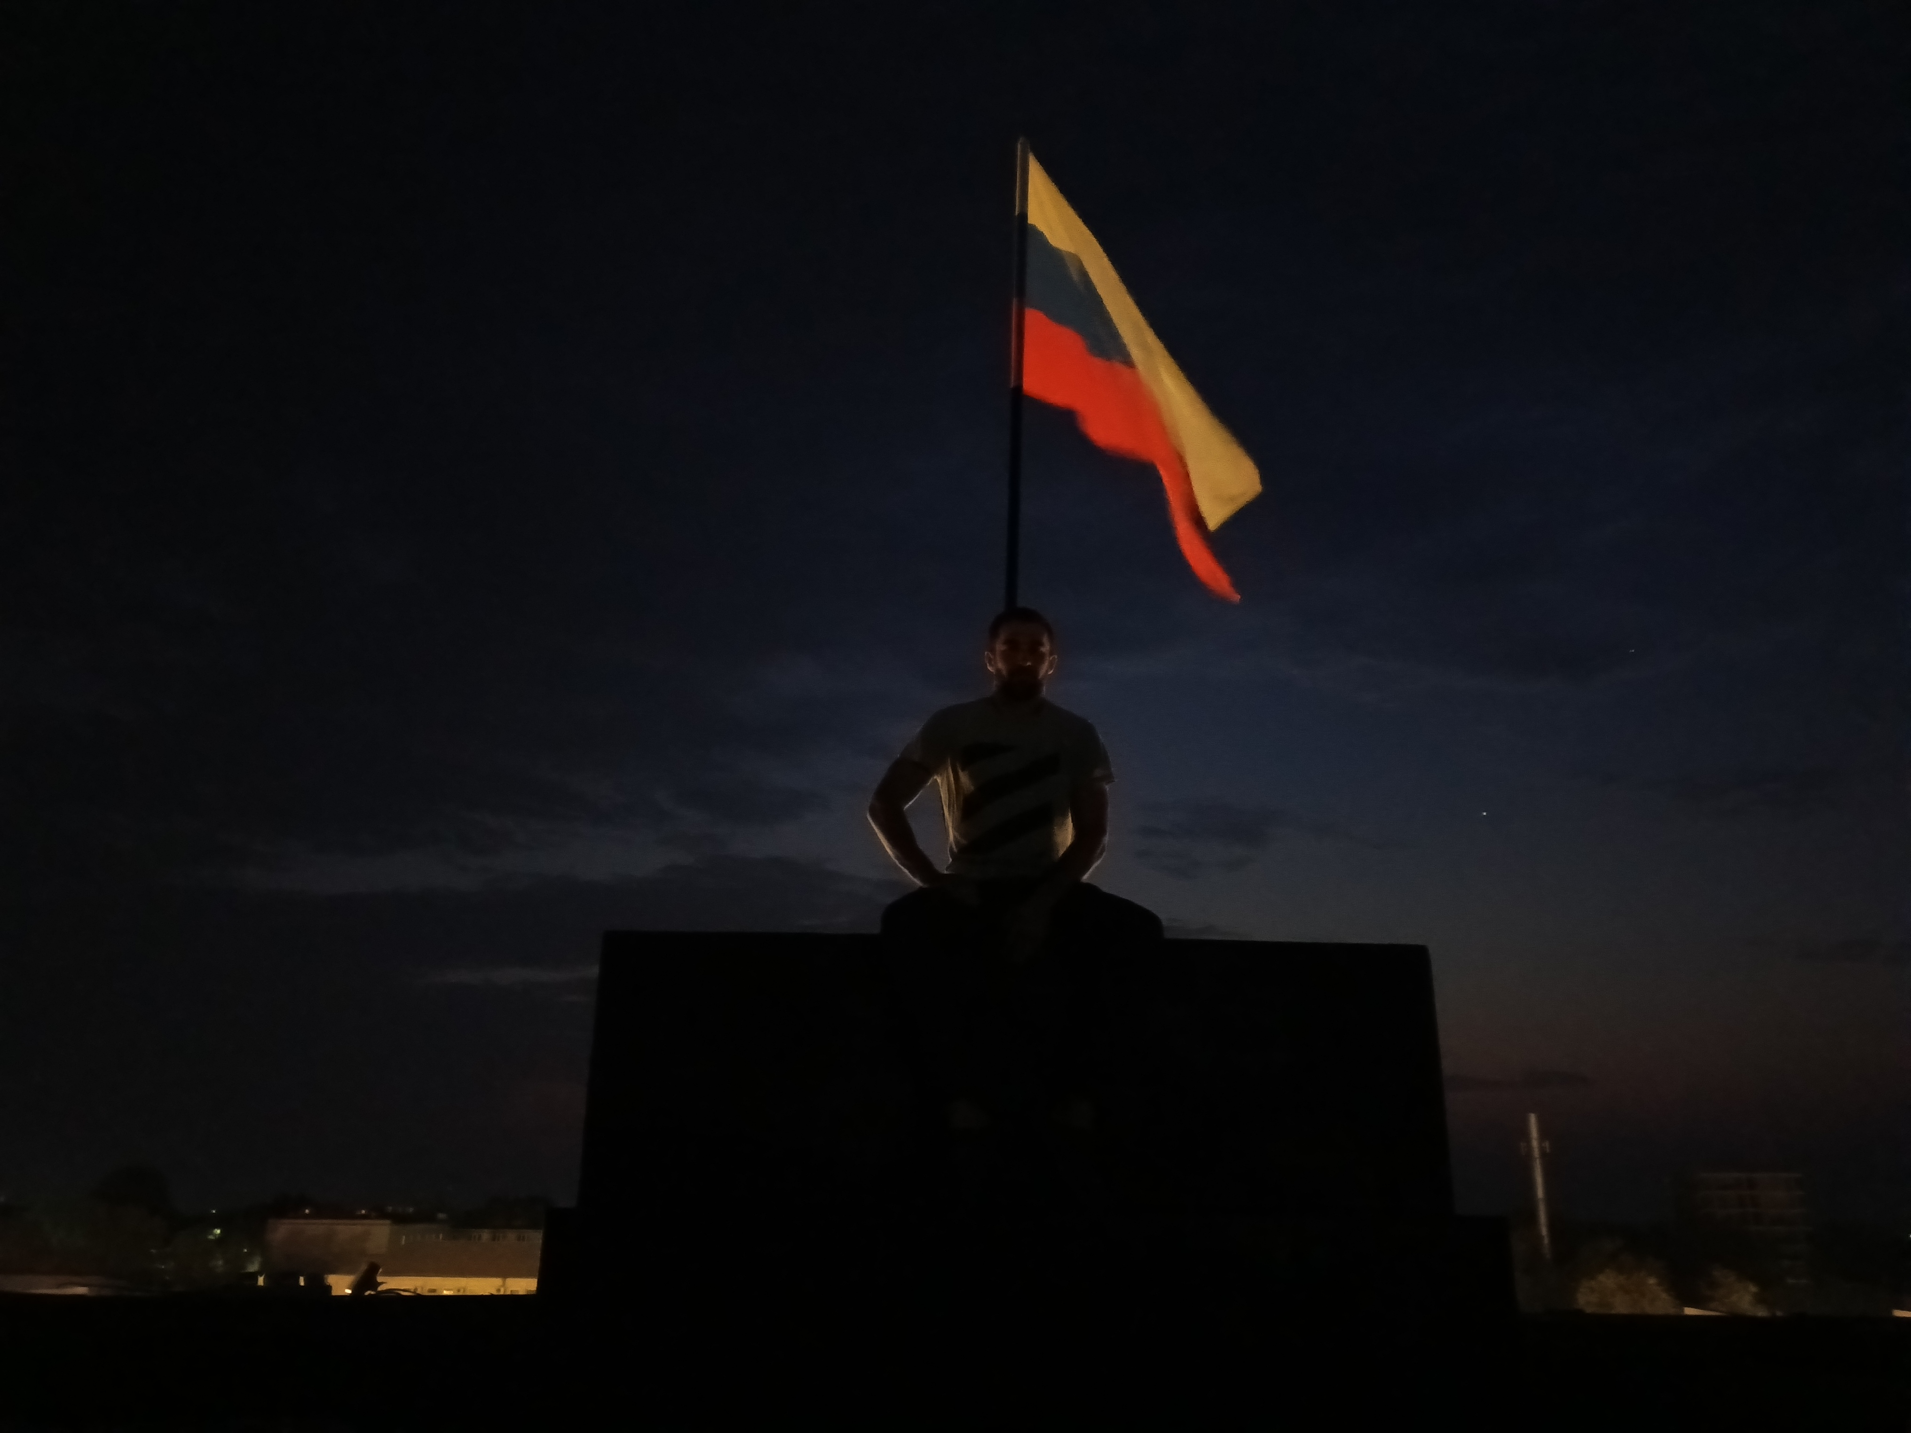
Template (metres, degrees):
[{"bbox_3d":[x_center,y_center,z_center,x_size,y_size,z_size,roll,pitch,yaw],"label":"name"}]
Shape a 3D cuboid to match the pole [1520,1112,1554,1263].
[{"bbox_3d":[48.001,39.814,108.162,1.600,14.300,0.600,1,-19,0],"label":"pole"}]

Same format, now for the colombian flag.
[{"bbox_3d":[0.545,-1.054,3.961,0.690,1.530,0.300,1,-19,0],"label":"colombian flag"}]

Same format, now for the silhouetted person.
[{"bbox_3d":[0.108,0.270,2.947,0.630,1.320,0.760,0,-19,2],"label":"silhouetted person"}]

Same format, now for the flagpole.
[{"bbox_3d":[0.169,-0.606,3.810,0.030,2.610,0.030,2,-18,0],"label":"flagpole"}]

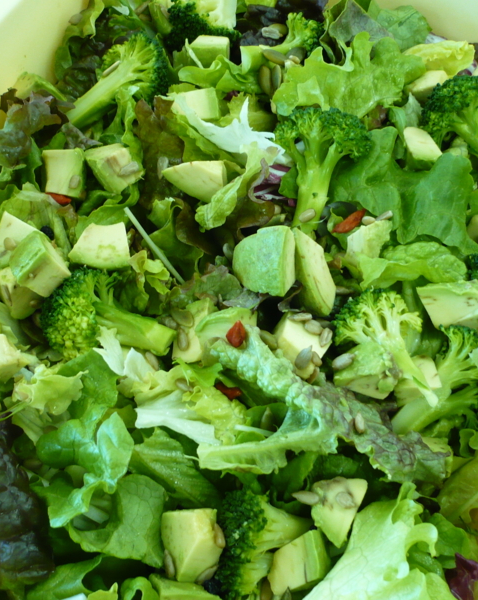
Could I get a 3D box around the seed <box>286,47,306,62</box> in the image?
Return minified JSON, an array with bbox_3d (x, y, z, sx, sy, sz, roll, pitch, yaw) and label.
[{"bbox_3d":[0.032,-0.140,0.460,0.013,0.003,0.007,-28,69,-9],"label":"seed"}]

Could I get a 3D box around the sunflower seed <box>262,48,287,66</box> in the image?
[{"bbox_3d":[0.019,-0.130,0.435,0.015,0.003,0.007,36,65,16],"label":"sunflower seed"}]

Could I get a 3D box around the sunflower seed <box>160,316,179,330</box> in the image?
[{"bbox_3d":[-0.032,0.010,0.365,0.010,0.003,0.005,30,71,16],"label":"sunflower seed"}]

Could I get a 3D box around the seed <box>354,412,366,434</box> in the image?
[{"bbox_3d":[0.050,0.052,0.338,0.004,0.003,0.009,-6,68,-5],"label":"seed"}]

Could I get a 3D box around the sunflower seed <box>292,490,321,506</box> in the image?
[{"bbox_3d":[0.027,0.081,0.332,0.012,0.003,0.006,11,61,4],"label":"sunflower seed"}]

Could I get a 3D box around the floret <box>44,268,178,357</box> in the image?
[{"bbox_3d":[-0.060,0.006,0.368,0.061,0.040,0.043,13,67,4],"label":"floret"}]

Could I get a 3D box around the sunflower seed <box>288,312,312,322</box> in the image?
[{"bbox_3d":[0.027,0.008,0.356,0.011,0.003,0.005,-6,56,1],"label":"sunflower seed"}]

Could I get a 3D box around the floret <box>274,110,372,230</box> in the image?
[{"bbox_3d":[0.043,-0.066,0.405,0.049,0.036,0.062,8,74,1],"label":"floret"}]

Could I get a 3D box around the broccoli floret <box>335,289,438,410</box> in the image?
[{"bbox_3d":[0.067,0.021,0.366,0.040,0.034,0.060,-30,75,-11],"label":"broccoli floret"}]

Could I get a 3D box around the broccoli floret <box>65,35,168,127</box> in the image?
[{"bbox_3d":[-0.069,-0.126,0.464,0.066,0.044,0.046,-34,90,-16],"label":"broccoli floret"}]

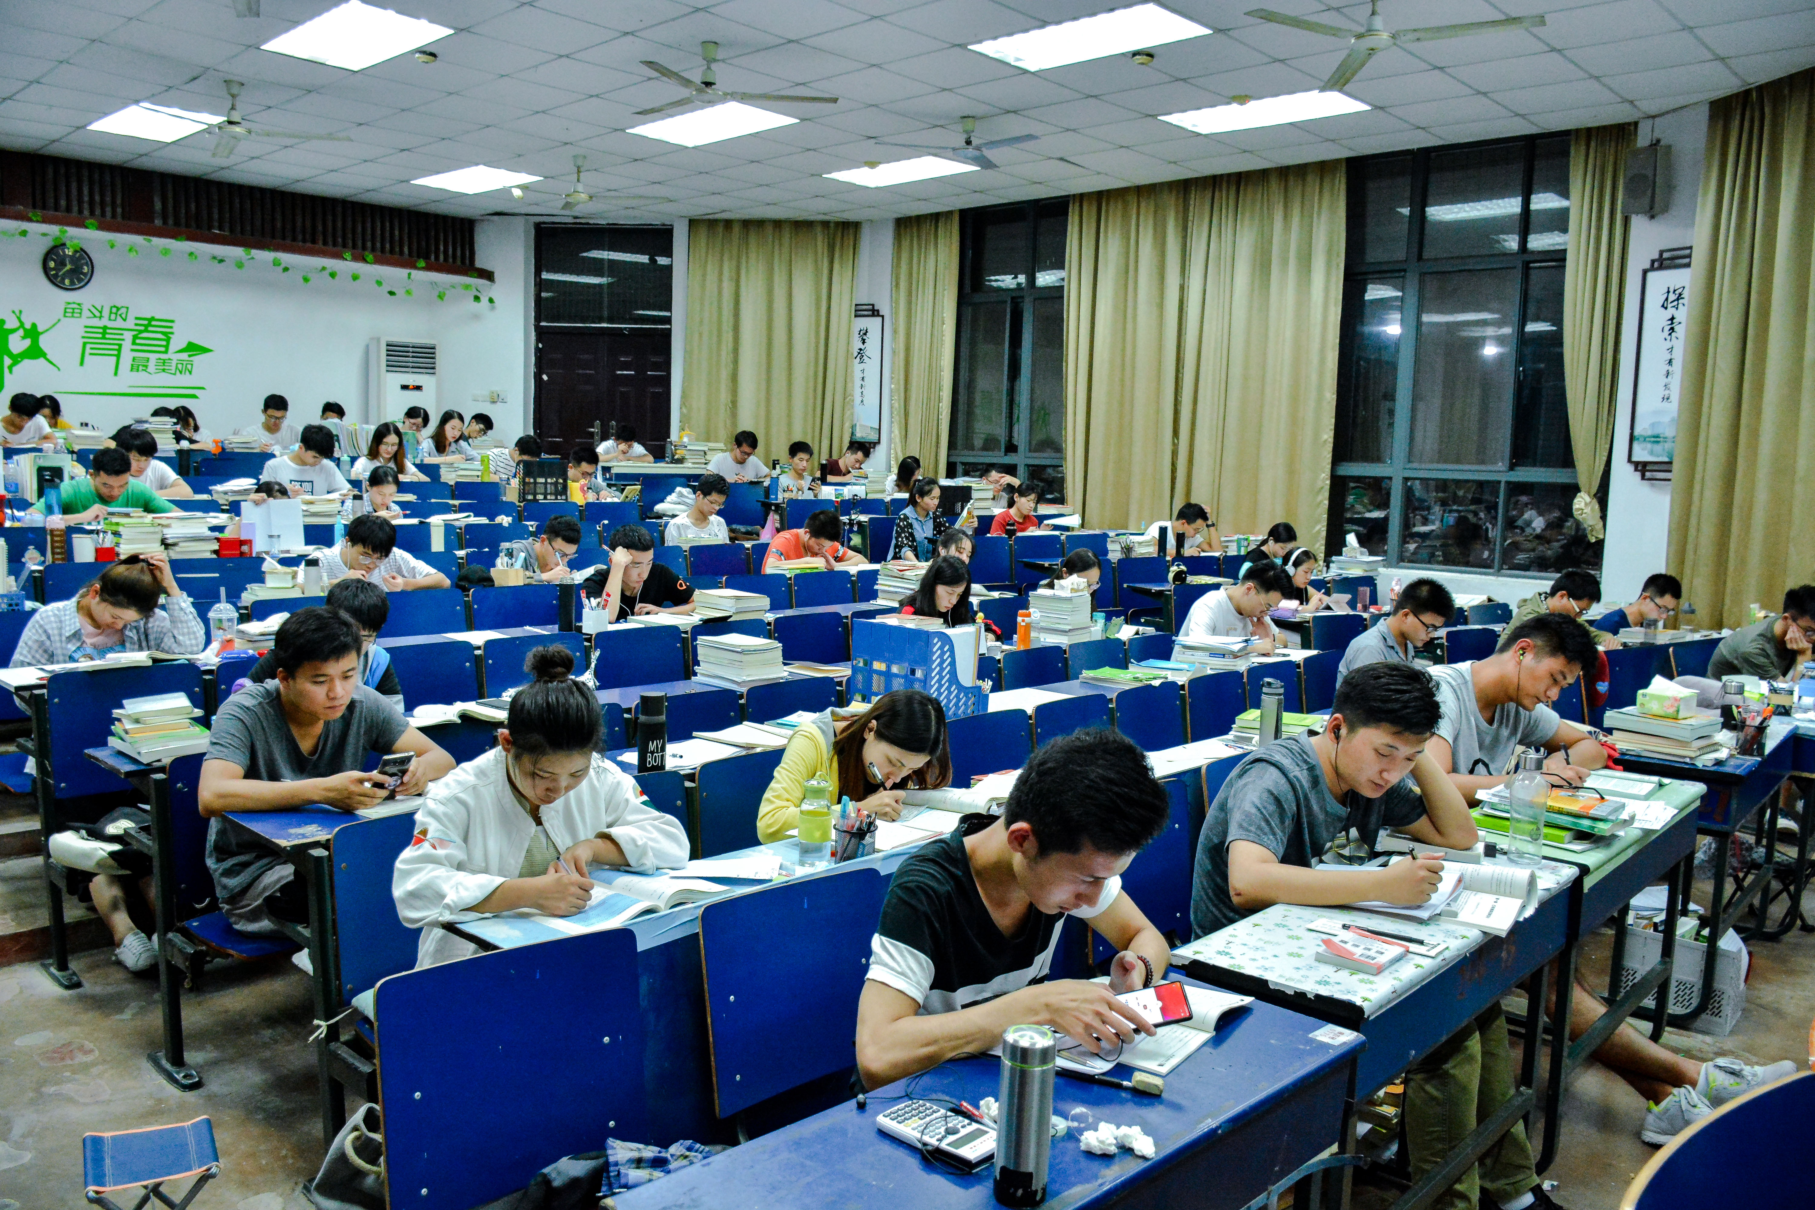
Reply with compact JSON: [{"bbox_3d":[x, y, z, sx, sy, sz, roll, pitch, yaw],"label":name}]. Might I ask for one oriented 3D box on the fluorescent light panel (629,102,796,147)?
[{"bbox_3d":[-1.291,-3.162,8.945,1.190,0.060,0.590,7,8,43],"label":"fluorescent light panel"}]

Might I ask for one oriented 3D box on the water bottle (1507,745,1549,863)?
[{"bbox_3d":[1.288,0.417,2.823,0.070,0.235,0.070,7,9,43],"label":"water bottle"}]

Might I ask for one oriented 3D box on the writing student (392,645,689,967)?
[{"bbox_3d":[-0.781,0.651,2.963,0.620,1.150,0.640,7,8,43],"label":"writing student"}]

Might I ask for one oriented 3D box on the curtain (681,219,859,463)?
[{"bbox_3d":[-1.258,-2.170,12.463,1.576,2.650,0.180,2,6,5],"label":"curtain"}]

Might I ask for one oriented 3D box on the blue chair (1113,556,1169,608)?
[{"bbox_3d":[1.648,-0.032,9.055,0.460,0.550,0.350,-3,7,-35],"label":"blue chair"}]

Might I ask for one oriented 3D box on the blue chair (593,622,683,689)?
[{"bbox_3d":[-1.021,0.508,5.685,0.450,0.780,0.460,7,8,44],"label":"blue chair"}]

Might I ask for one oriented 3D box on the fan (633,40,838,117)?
[{"bbox_3d":[-0.981,-2.780,7.094,1.230,0.320,1.150,1,6,-3],"label":"fan"}]

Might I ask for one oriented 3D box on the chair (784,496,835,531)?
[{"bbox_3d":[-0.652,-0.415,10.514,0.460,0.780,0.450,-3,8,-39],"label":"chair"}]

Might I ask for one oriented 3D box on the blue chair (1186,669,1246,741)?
[{"bbox_3d":[1.411,0.695,5.621,0.420,0.790,0.470,7,8,43],"label":"blue chair"}]

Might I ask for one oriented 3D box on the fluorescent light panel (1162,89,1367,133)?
[{"bbox_3d":[2.141,-3.004,8.218,1.190,0.060,0.590,7,8,43],"label":"fluorescent light panel"}]

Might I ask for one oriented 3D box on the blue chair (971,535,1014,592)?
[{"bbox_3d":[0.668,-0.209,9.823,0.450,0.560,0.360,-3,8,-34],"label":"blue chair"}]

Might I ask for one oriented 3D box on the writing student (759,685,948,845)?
[{"bbox_3d":[-0.139,0.703,3.629,0.620,1.000,0.620,7,8,43],"label":"writing student"}]

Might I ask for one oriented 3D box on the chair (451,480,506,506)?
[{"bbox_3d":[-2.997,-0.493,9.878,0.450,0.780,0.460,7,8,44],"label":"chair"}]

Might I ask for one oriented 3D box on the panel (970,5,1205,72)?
[{"bbox_3d":[0.913,-2.897,6.902,1.190,0.090,0.600,7,8,43],"label":"panel"}]

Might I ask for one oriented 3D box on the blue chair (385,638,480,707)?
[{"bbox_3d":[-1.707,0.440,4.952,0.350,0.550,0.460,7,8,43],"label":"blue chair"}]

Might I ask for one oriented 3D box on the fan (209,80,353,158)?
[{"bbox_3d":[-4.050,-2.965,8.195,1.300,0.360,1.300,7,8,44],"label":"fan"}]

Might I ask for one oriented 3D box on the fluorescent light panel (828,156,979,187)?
[{"bbox_3d":[-0.049,-3.258,10.201,1.170,0.070,0.570,7,9,43],"label":"fluorescent light panel"}]

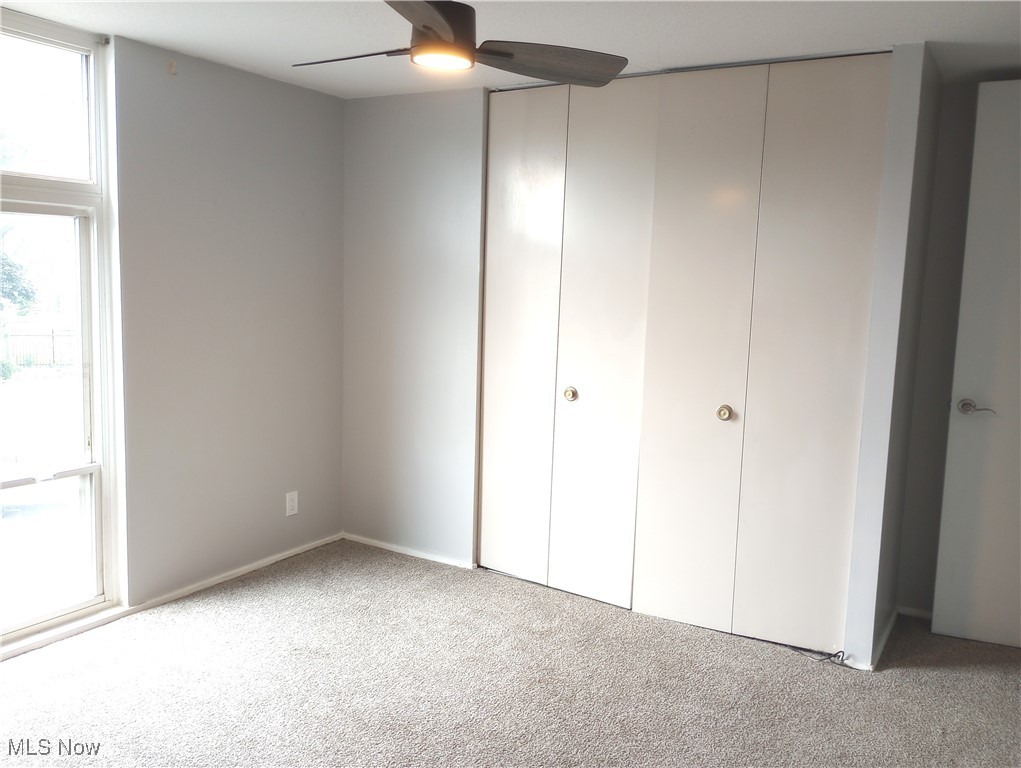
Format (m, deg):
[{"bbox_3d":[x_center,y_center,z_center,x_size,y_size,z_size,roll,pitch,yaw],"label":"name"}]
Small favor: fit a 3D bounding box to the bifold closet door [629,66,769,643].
[{"bbox_3d":[0.809,-0.115,3.573,0.455,2.380,0.038,7,9,32],"label":"bifold closet door"}]

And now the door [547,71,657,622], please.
[{"bbox_3d":[0.425,-0.160,3.817,0.447,2.380,0.038,7,9,32],"label":"door"}]

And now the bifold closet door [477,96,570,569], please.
[{"bbox_3d":[0.058,-0.203,4.050,0.442,2.380,0.038,7,9,32],"label":"bifold closet door"}]

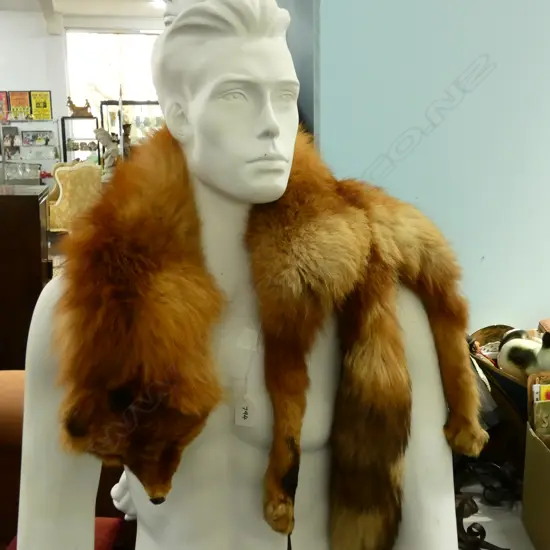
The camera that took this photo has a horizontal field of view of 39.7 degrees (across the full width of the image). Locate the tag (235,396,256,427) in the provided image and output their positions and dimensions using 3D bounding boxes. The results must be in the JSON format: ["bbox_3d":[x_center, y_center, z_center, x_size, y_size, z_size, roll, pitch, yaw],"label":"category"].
[{"bbox_3d":[-0.034,0.154,0.860,0.022,0.034,0.002,-3,11,-10],"label":"tag"}]

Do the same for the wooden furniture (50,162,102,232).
[{"bbox_3d":[-2.389,-0.878,9.617,0.680,1.070,0.660,-11,15,-41],"label":"wooden furniture"}]

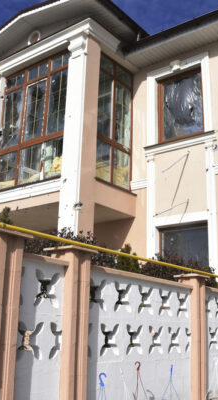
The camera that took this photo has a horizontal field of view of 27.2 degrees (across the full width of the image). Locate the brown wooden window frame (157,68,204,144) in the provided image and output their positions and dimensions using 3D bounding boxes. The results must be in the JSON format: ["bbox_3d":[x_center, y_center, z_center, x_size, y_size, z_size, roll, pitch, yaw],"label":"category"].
[{"bbox_3d":[1.554,-2.010,9.678,1.081,1.535,0.121,-10,-19,36],"label":"brown wooden window frame"}]

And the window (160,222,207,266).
[{"bbox_3d":[1.477,1.207,8.773,1.081,1.515,0.121,-10,-19,36],"label":"window"}]

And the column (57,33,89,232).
[{"bbox_3d":[-0.608,-0.283,8.641,0.545,6.312,0.444,-10,-19,36],"label":"column"}]

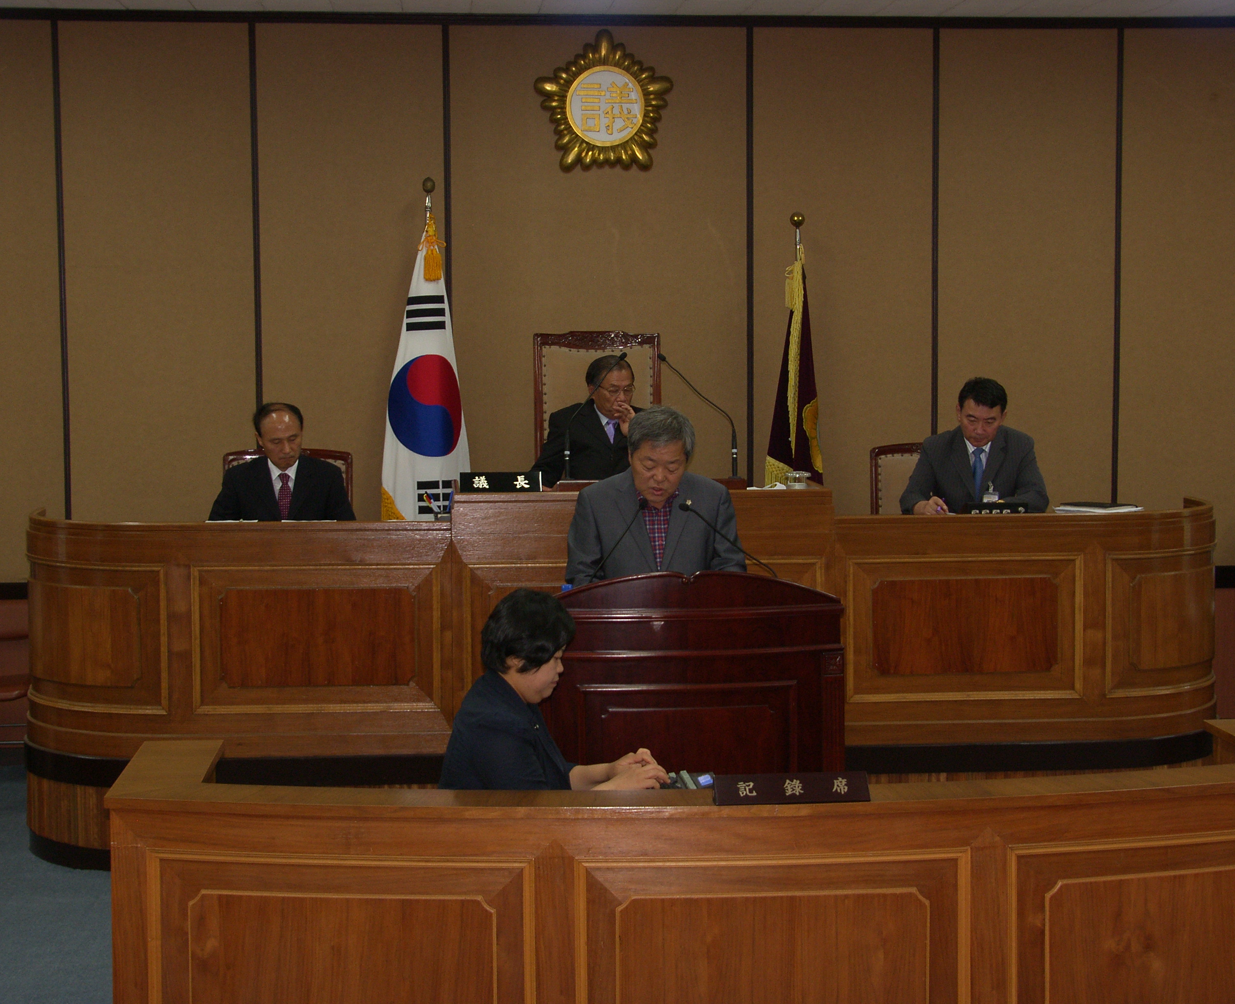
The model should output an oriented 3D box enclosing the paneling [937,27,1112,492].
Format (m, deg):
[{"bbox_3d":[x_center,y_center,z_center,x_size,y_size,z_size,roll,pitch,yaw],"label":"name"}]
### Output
[{"bbox_3d":[1.699,-0.838,9.614,0.750,2.210,0.050,-1,5,-5],"label":"paneling"}]

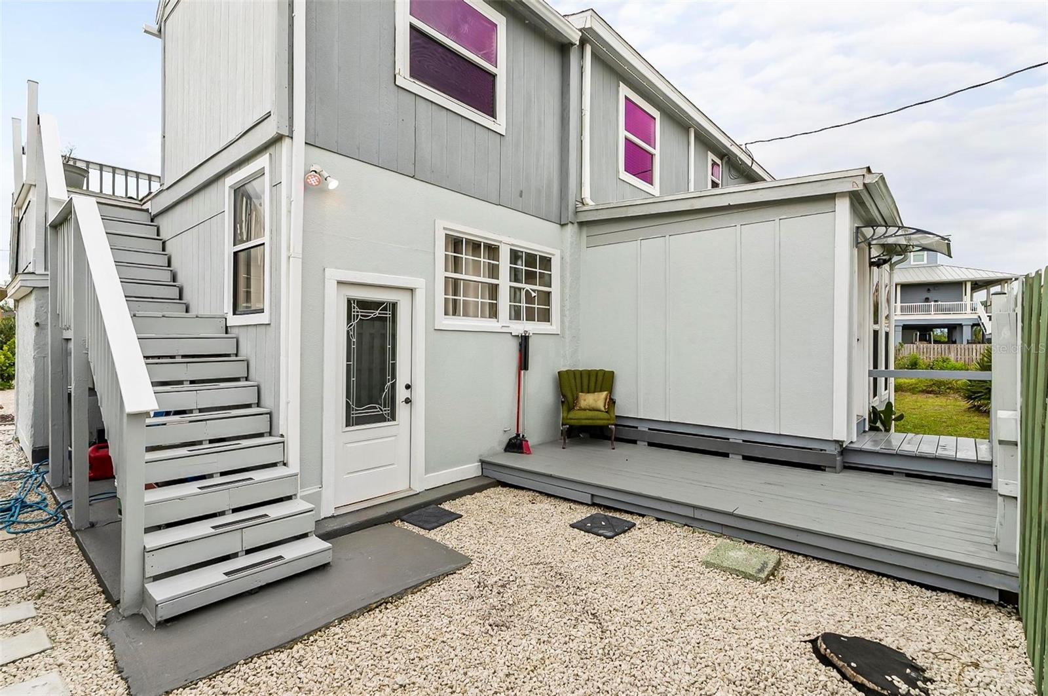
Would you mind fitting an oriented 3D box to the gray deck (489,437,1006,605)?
[{"bbox_3d":[1.891,1.431,4.939,4.400,0.200,2.100,1,0,39],"label":"gray deck"}]

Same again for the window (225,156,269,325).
[{"bbox_3d":[-2.678,-0.975,4.481,1.050,1.510,0.070,1,0,40],"label":"window"}]

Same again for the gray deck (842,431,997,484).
[{"bbox_3d":[4.523,1.194,5.367,1.240,0.200,1.500,1,0,39],"label":"gray deck"}]

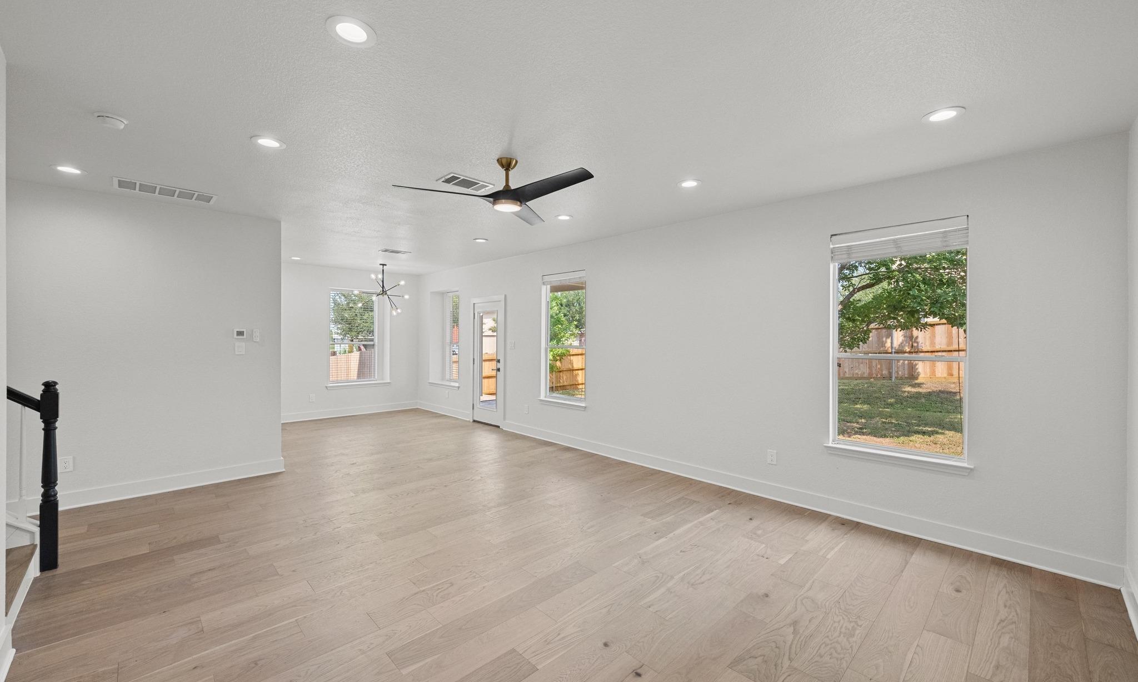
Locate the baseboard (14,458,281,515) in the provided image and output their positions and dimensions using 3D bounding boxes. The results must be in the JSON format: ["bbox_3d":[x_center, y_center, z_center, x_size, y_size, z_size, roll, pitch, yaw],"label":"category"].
[{"bbox_3d":[-3.799,1.356,4.164,1.905,0.133,0.020,0,1,-44],"label":"baseboard"}]

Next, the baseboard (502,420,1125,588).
[{"bbox_3d":[1.125,1.380,4.820,0.022,0.133,6.151,0,1,-44],"label":"baseboard"}]

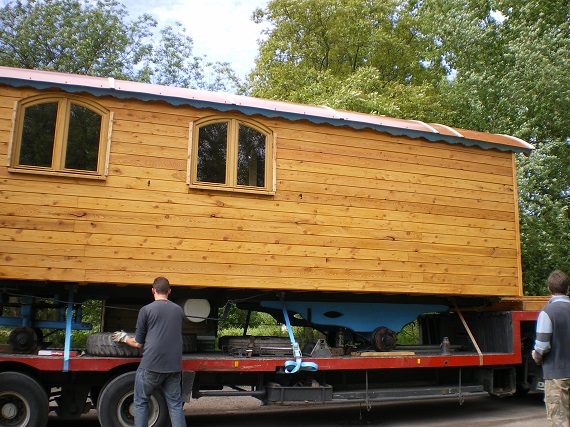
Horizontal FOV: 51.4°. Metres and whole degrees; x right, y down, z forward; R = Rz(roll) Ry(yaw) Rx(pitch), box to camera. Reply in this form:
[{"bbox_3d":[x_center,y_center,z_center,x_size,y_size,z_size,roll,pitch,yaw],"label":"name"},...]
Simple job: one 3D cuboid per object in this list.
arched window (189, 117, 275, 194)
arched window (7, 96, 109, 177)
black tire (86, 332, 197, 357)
[{"bbox_3d":[-0.627,-0.726,7.221,1.070,0.961,0.100,4,-10,-19],"label":"arched window"},{"bbox_3d":[-2.463,-0.874,6.573,1.032,0.955,0.100,4,-10,-19],"label":"arched window"},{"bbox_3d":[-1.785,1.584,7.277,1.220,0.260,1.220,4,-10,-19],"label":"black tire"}]

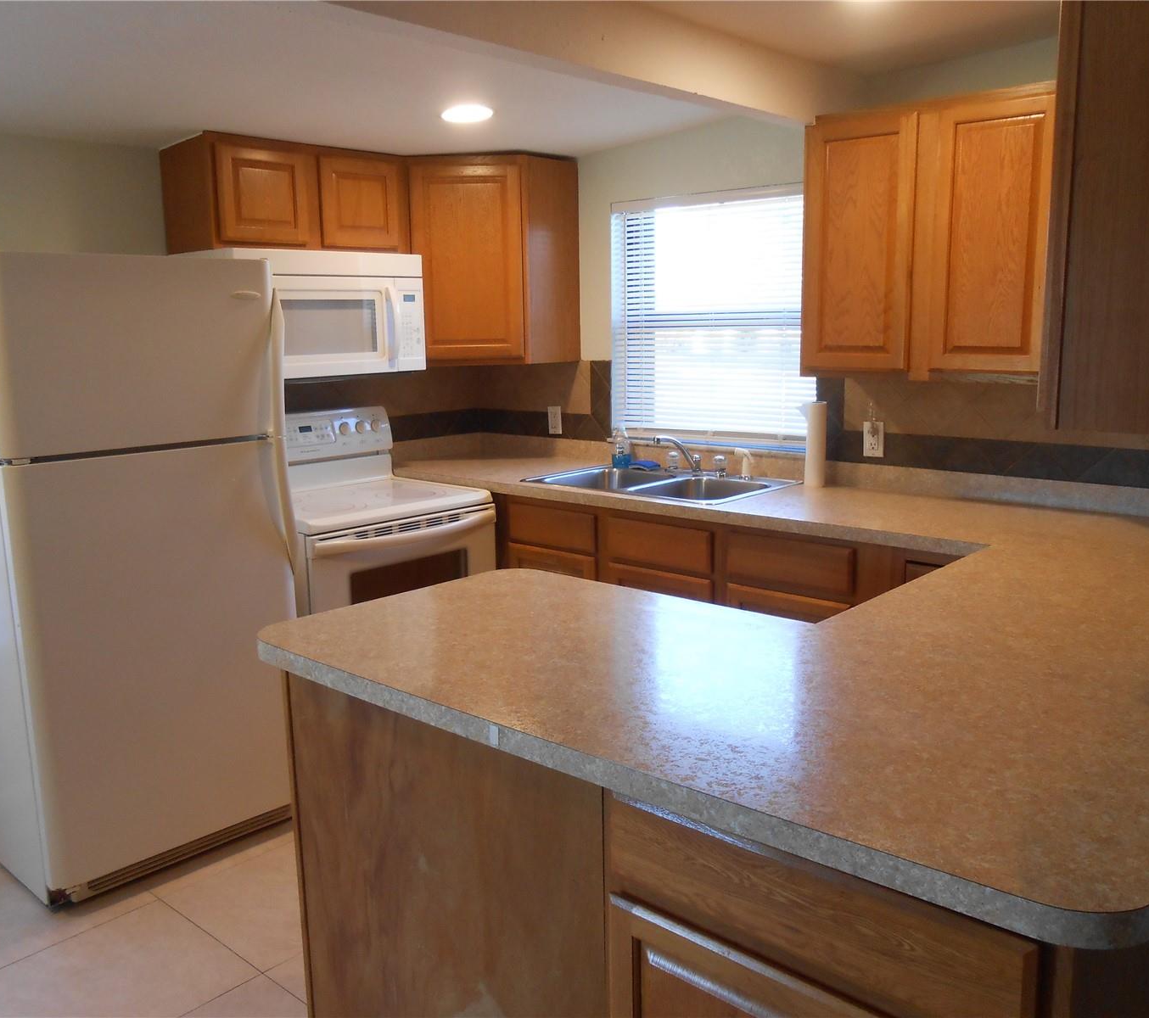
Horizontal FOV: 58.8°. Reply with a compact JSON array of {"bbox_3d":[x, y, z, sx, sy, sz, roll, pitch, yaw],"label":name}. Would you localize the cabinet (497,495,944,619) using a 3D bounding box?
[{"bbox_3d":[0.536,0.425,3.438,1.870,0.897,0.590,8,13,41],"label":"cabinet"}]

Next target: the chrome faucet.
[{"bbox_3d":[0.376,-0.200,3.715,0.220,0.155,0.070,-7,12,-32],"label":"chrome faucet"}]

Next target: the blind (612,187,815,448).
[{"bbox_3d":[0.502,-0.689,3.713,0.895,0.885,0.050,8,13,41],"label":"blind"}]

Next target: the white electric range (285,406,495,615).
[{"bbox_3d":[-0.760,0.278,3.590,0.745,1.180,0.757,8,13,41],"label":"white electric range"}]

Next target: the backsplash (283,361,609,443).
[{"bbox_3d":[-0.540,-0.385,3.896,0.800,0.328,1.165,8,13,41],"label":"backsplash"}]

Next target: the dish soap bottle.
[{"bbox_3d":[0.186,-0.239,3.947,0.075,0.165,0.055,2,10,17],"label":"dish soap bottle"}]

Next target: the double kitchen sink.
[{"bbox_3d":[0.296,-0.003,3.590,0.836,0.195,0.540,8,13,41],"label":"double kitchen sink"}]

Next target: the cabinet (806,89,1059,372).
[{"bbox_3d":[1.071,-0.754,2.889,0.752,0.750,0.330,8,13,41],"label":"cabinet"}]

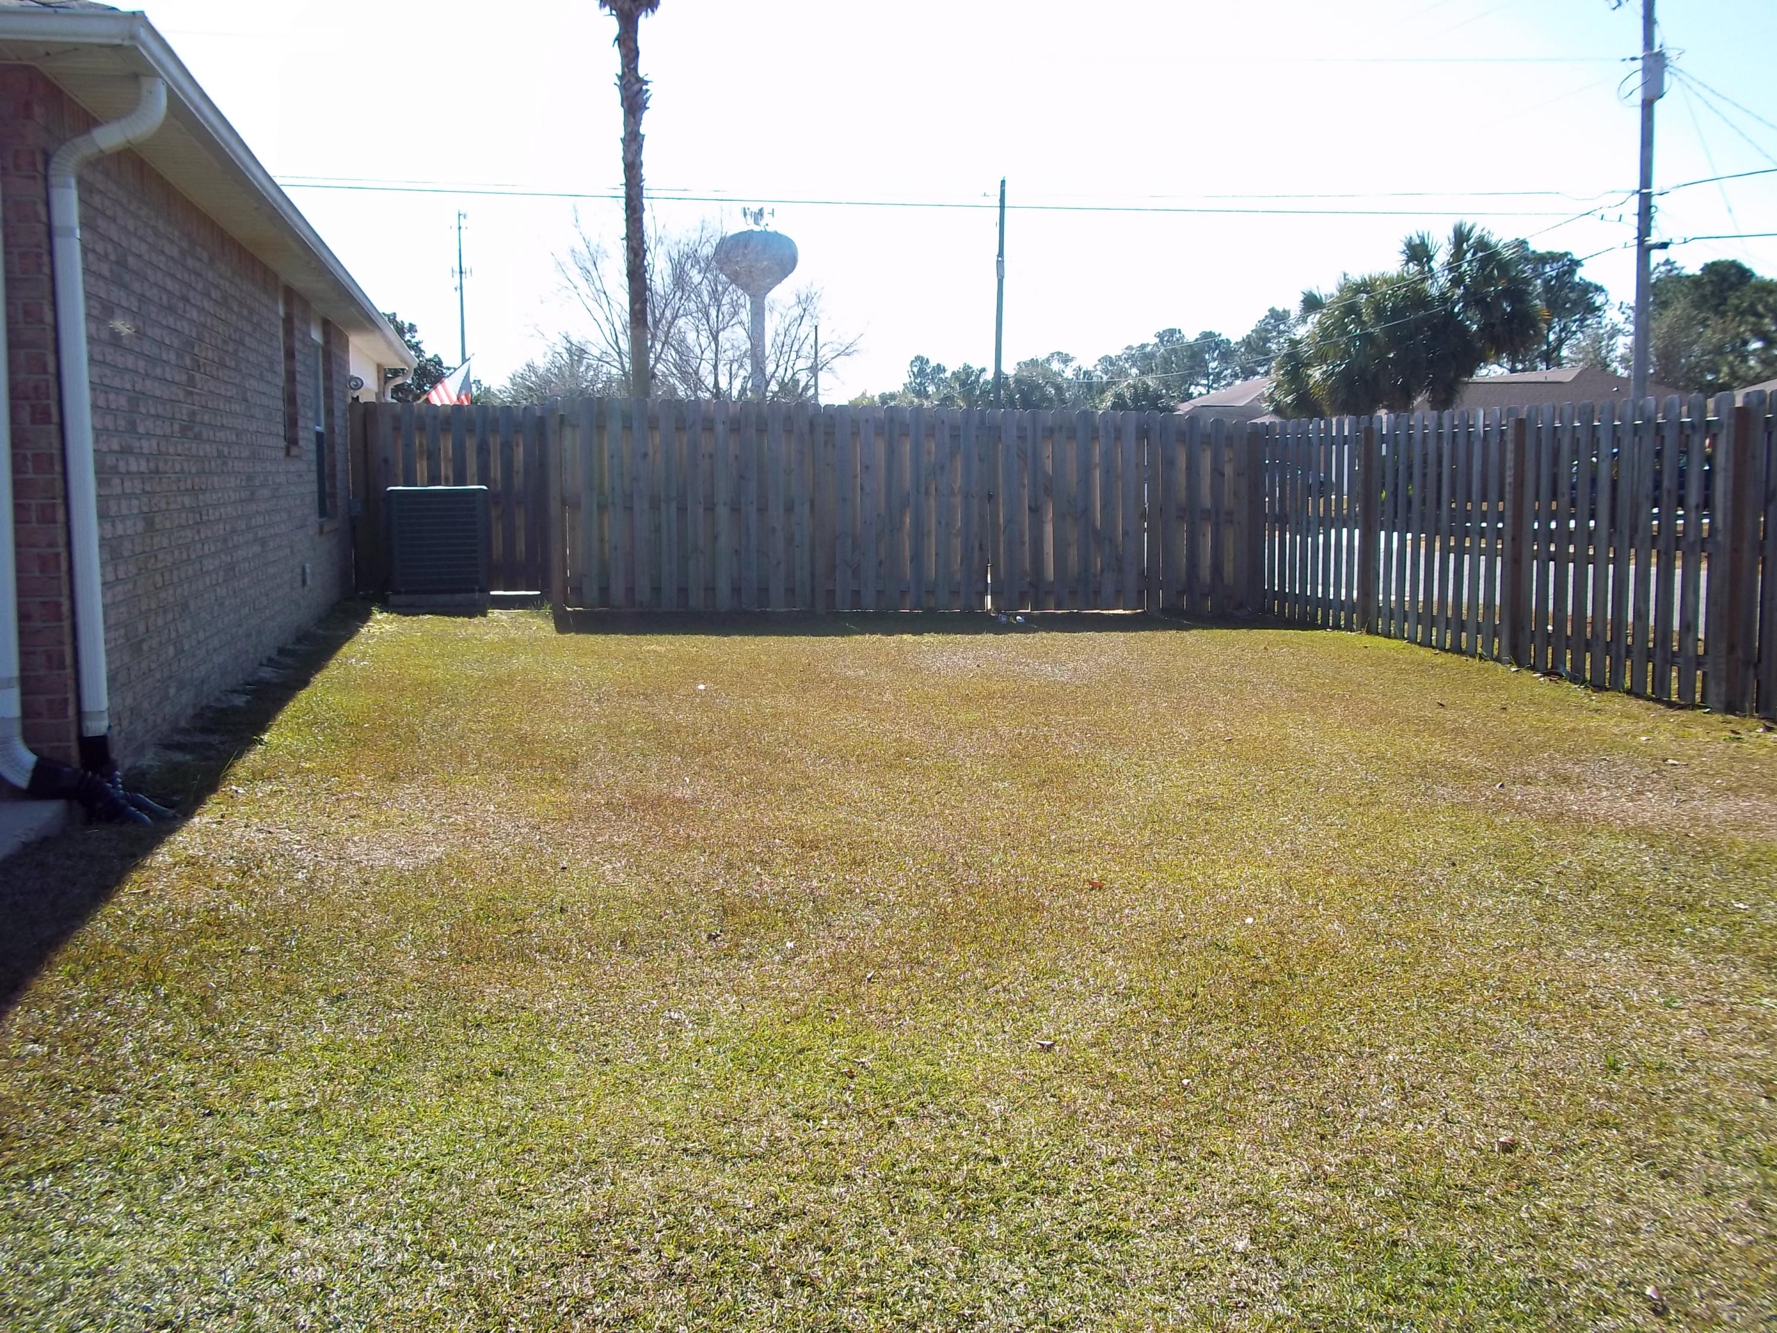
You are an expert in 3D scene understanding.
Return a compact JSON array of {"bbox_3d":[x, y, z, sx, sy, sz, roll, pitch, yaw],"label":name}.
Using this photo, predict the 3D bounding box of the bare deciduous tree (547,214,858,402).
[{"bbox_3d":[-5.230,-8.447,52.437,8.750,8.580,8.200,0,6,0],"label":"bare deciduous tree"}]

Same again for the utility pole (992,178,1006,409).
[{"bbox_3d":[3.823,-10.785,62.572,0.270,11.230,0.270,0,6,0],"label":"utility pole"}]

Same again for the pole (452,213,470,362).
[{"bbox_3d":[-69.488,-52.108,302.246,2.930,44.077,2.930,0,6,0],"label":"pole"}]

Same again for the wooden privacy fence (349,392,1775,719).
[{"bbox_3d":[0.257,-1.099,13.683,8.650,1.900,9.200,-1,6,-11],"label":"wooden privacy fence"}]

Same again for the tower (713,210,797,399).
[{"bbox_3d":[-24.606,-59.045,342.547,15.452,49.975,15.452,0,6,0],"label":"tower"}]

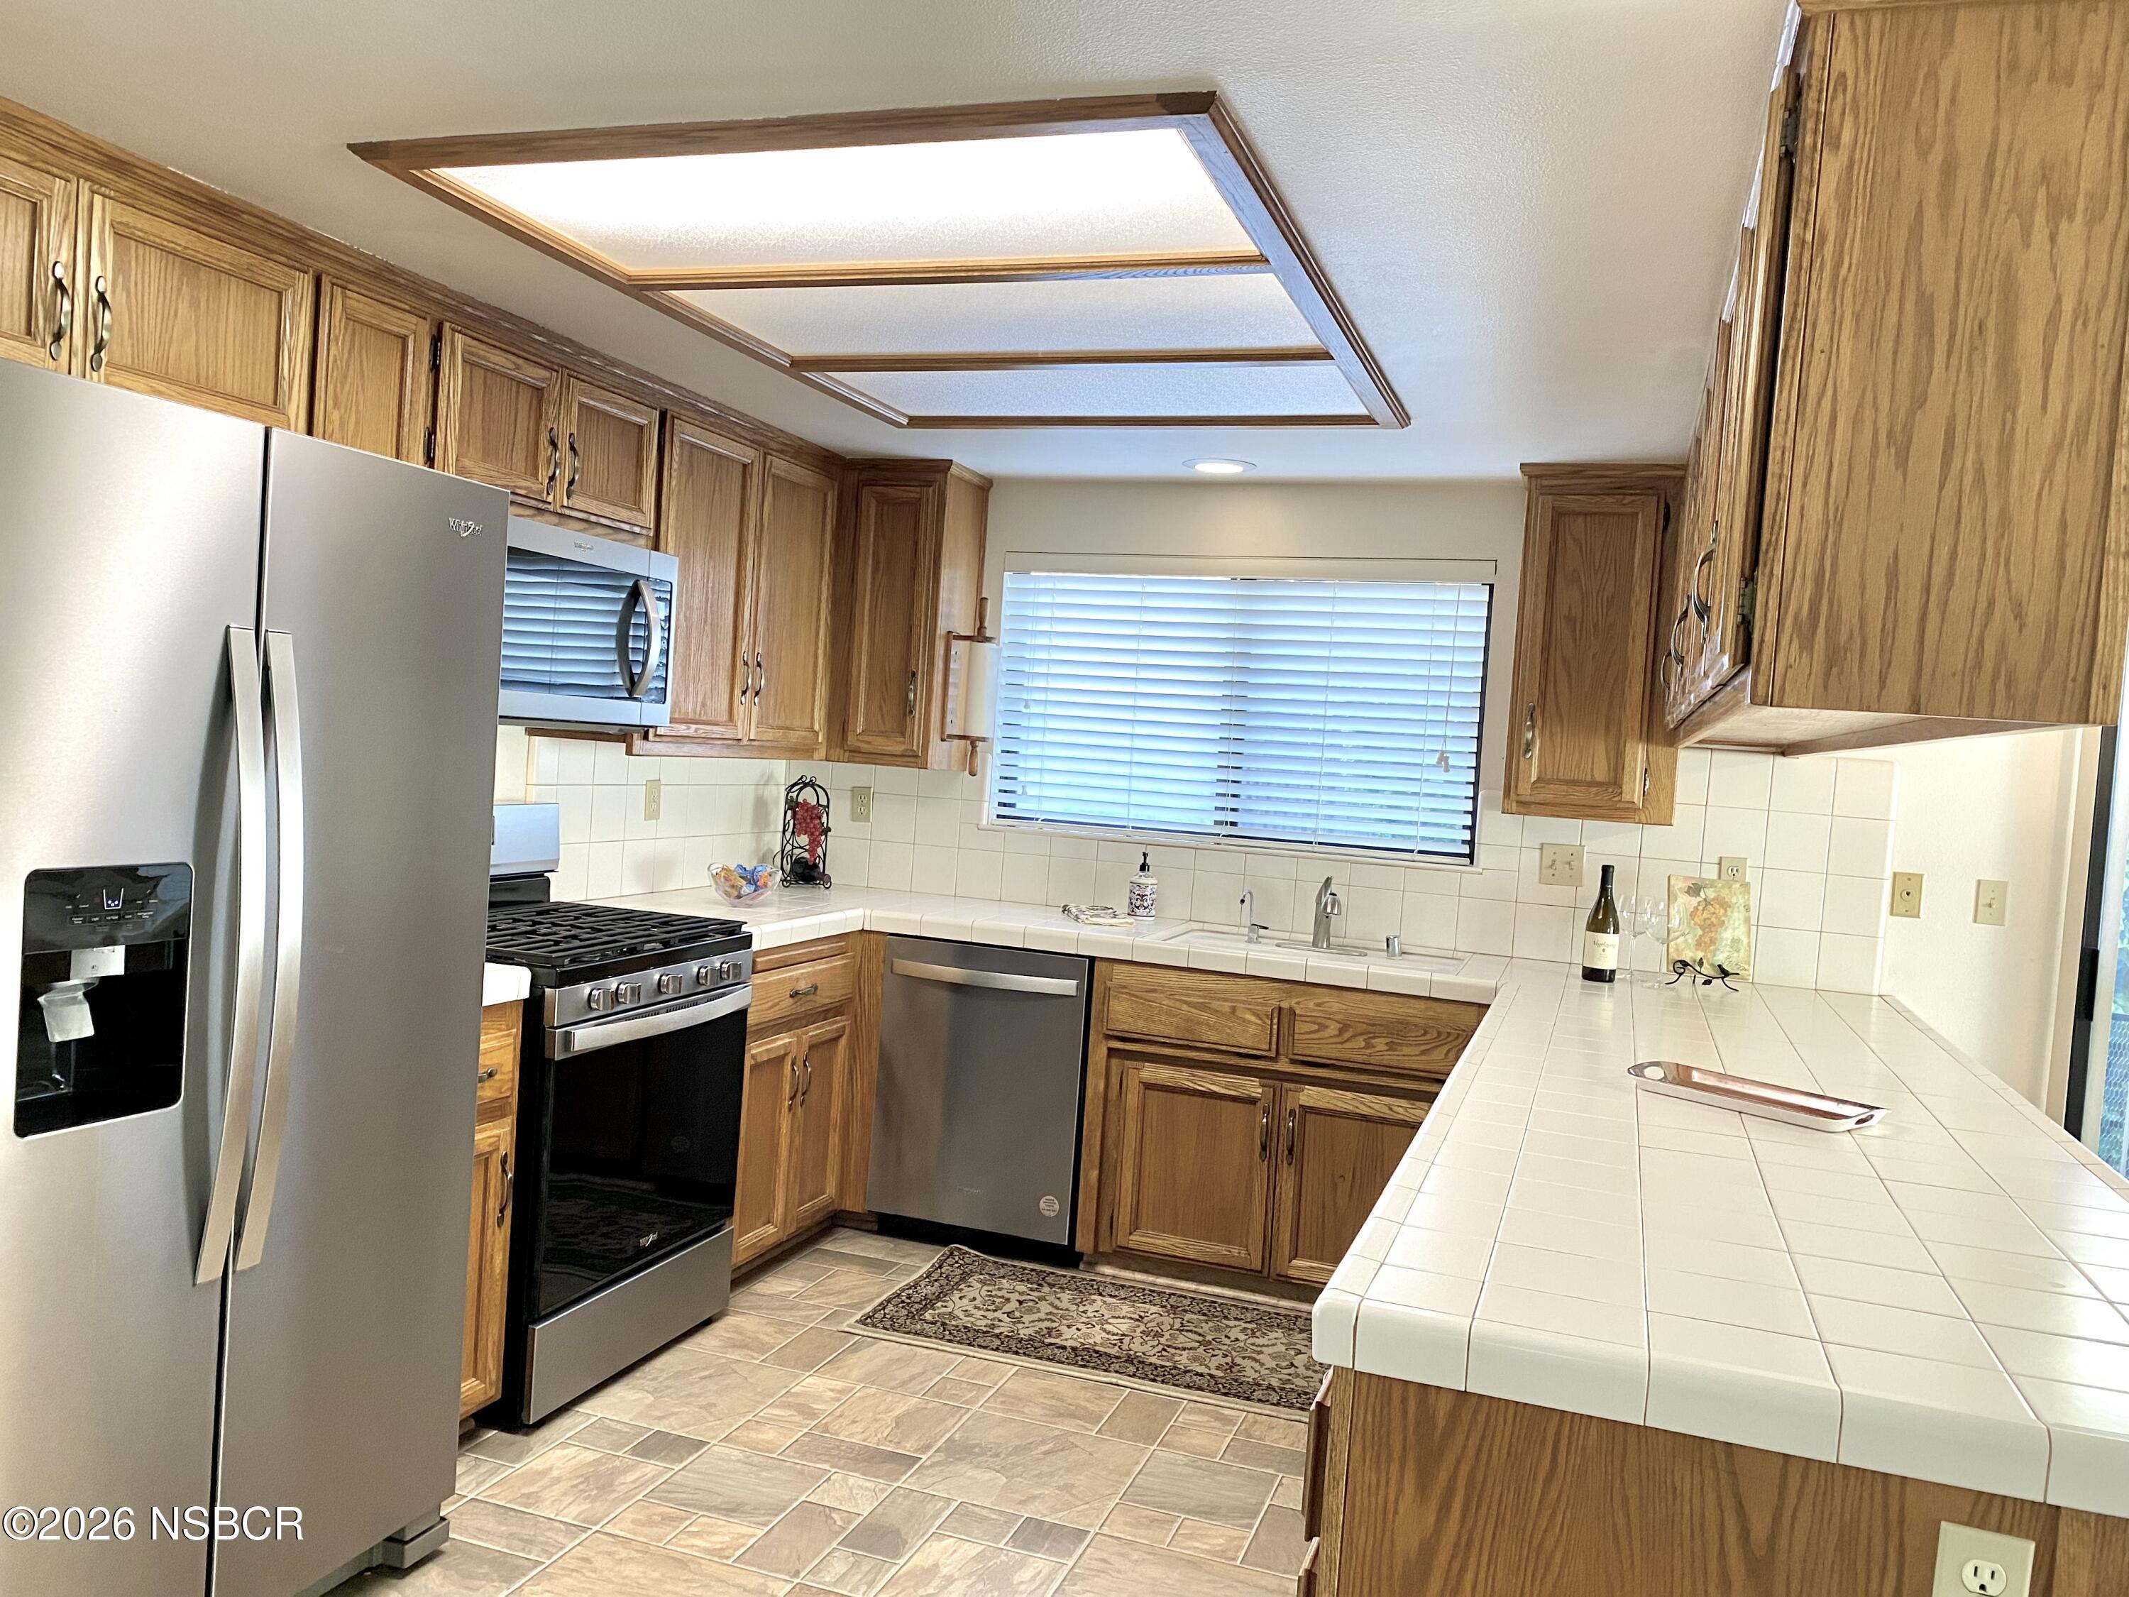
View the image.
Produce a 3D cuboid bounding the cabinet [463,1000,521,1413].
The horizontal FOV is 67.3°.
[{"bbox_3d":[-1.428,0.784,3.108,0.623,0.844,0.322,5,2,19],"label":"cabinet"}]

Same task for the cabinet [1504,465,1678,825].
[{"bbox_3d":[1.432,-0.402,4.277,0.422,0.909,0.337,5,2,19],"label":"cabinet"}]

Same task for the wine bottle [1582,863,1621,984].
[{"bbox_3d":[1.381,0.316,4.092,0.080,0.295,0.080,5,2,19],"label":"wine bottle"}]

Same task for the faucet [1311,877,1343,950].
[{"bbox_3d":[0.725,0.317,4.382,0.060,0.206,0.211,4,2,0],"label":"faucet"}]

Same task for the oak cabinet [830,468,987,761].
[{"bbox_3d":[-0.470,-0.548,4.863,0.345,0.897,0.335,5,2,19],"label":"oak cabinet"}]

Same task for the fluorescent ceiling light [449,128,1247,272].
[{"bbox_3d":[-0.329,-0.942,2.552,1.226,0.060,0.563,5,2,19],"label":"fluorescent ceiling light"}]

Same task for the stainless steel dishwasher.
[{"bbox_3d":[-0.147,0.823,4.677,0.608,0.844,0.613,5,2,19],"label":"stainless steel dishwasher"}]

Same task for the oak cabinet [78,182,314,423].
[{"bbox_3d":[-1.588,-0.796,2.714,0.332,0.347,0.467,5,2,19],"label":"oak cabinet"}]

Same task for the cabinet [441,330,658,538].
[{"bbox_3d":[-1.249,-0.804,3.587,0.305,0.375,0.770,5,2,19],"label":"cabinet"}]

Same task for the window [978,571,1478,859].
[{"bbox_3d":[0.486,-0.268,4.726,1.454,0.789,0.050,5,2,19],"label":"window"}]

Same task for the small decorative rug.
[{"bbox_3d":[0.210,1.307,3.925,1.350,0.020,0.680,5,2,19],"label":"small decorative rug"}]

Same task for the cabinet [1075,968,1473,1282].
[{"bbox_3d":[0.623,0.878,4.374,1.018,0.830,0.570,5,2,19],"label":"cabinet"}]

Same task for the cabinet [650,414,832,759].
[{"bbox_3d":[-1.007,-0.551,4.429,0.332,0.864,0.975,5,2,19],"label":"cabinet"}]

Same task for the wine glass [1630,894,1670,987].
[{"bbox_3d":[1.521,0.364,4.081,0.086,0.218,0.086,5,2,19],"label":"wine glass"}]

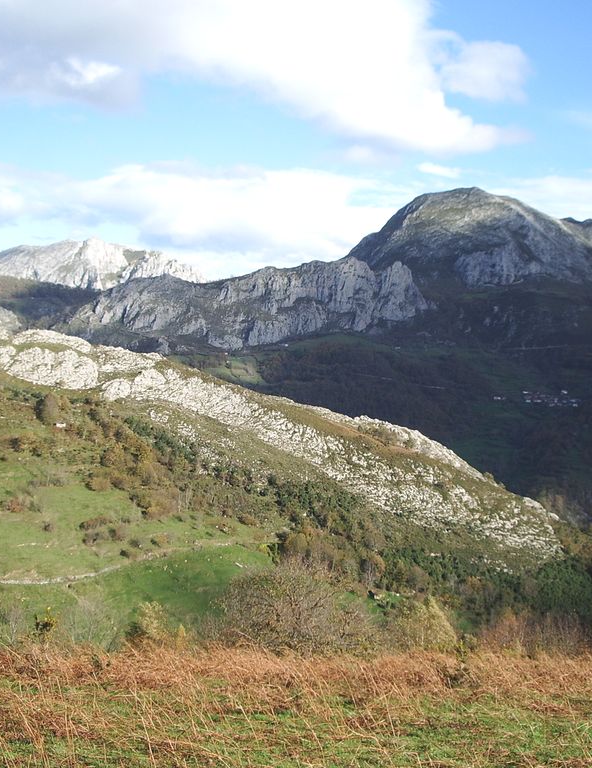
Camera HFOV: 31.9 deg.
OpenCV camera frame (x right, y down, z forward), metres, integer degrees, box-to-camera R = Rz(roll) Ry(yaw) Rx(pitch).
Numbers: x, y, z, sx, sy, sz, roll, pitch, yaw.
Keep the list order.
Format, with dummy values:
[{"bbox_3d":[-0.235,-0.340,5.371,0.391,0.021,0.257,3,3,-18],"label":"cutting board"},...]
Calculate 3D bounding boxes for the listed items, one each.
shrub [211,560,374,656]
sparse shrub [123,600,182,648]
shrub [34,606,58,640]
[{"bbox_3d":[-0.010,4.594,21.000,3.286,1.748,2.800,0,2,0],"label":"shrub"},{"bbox_3d":[-2.615,4.432,19.000,1.064,0.818,1.000,0,2,0],"label":"sparse shrub"},{"bbox_3d":[-3.856,3.724,16.000,0.371,0.534,0.380,0,2,0],"label":"shrub"}]

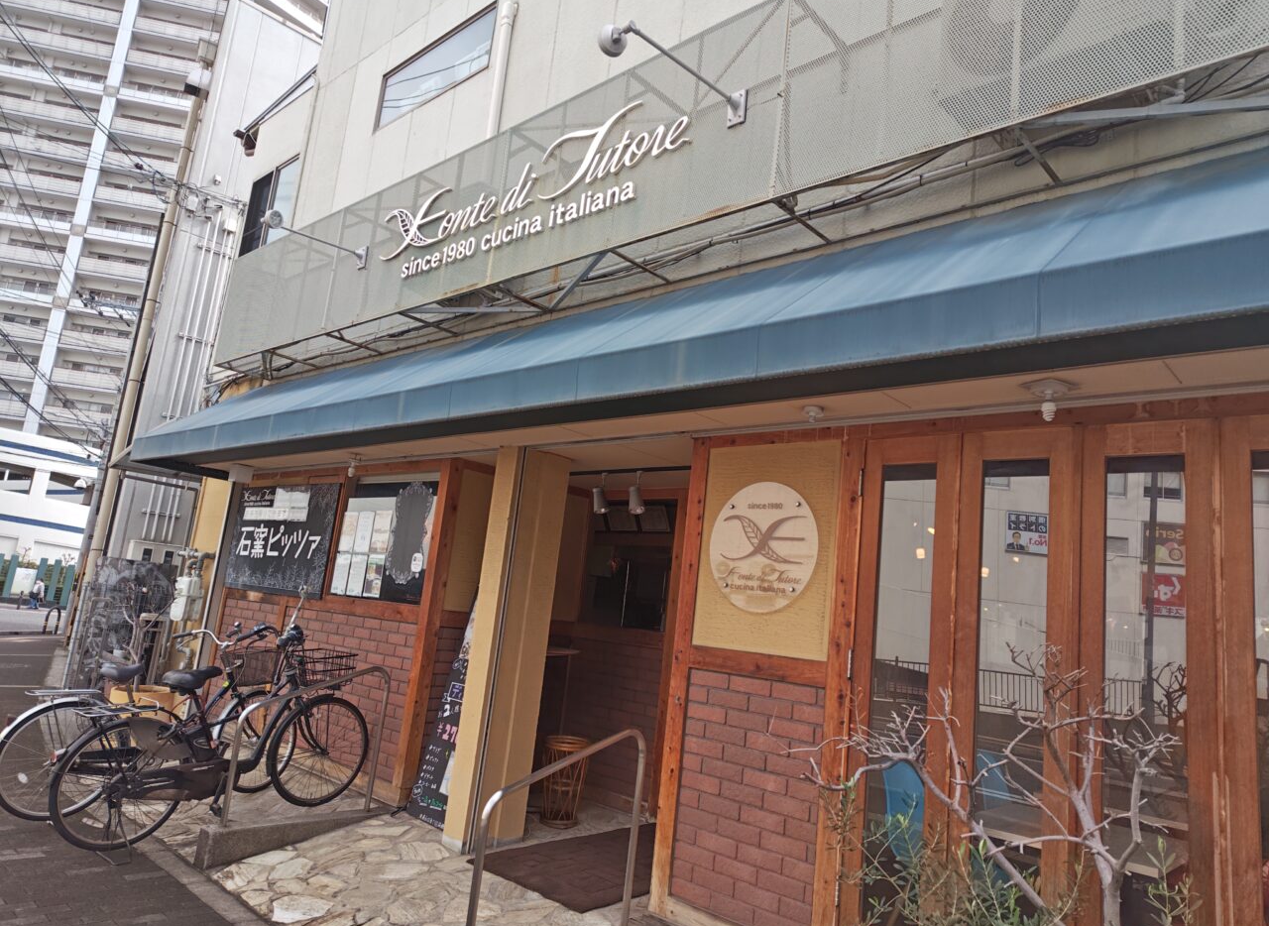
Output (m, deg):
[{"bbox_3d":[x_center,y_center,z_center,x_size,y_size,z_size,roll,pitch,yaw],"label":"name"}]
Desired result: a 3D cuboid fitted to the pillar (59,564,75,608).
[{"bbox_3d":[-29.566,6.441,44.000,0.300,2.250,0.420,-3,-14,42],"label":"pillar"}]

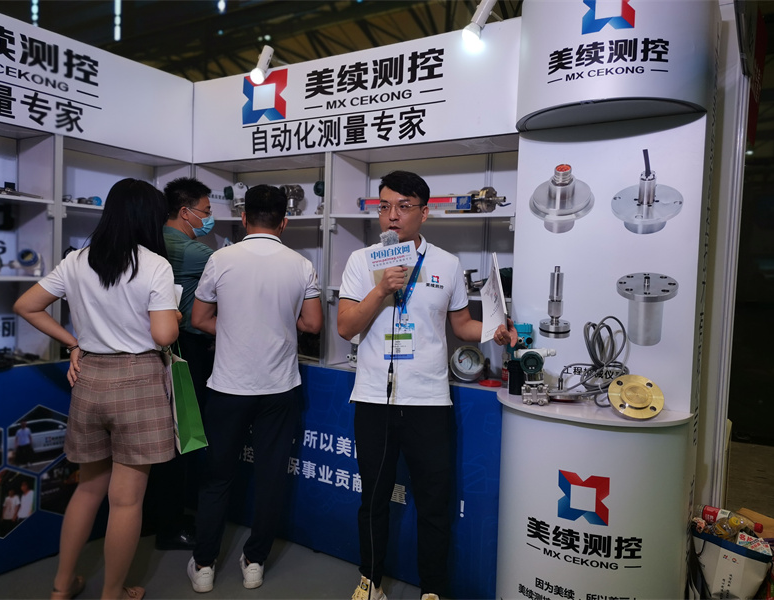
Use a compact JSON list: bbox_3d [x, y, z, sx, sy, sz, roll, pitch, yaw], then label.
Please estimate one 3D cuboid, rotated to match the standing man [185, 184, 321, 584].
[{"bbox_3d":[-0.597,0.376,2.729,0.570,1.760,0.400,2,3,-7],"label":"standing man"}]

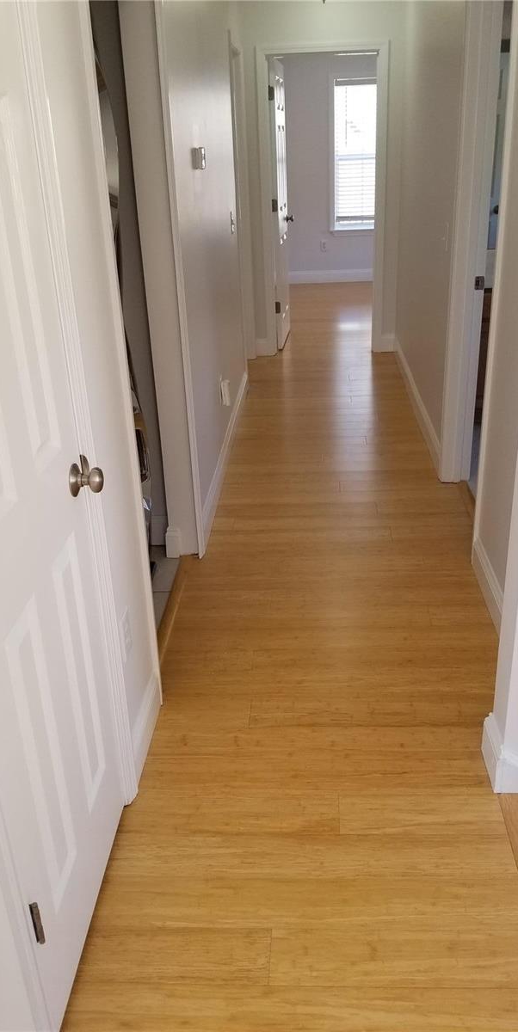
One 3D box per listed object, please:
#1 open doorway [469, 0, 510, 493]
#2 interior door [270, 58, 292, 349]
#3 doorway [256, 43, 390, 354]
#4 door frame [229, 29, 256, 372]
[{"bbox_3d":[0.901,-0.928,2.973,0.130,2.070,0.830,0,26,4],"label":"open doorway"},{"bbox_3d":[0.188,-2.420,6.119,0.037,2.030,0.760,3,26,9],"label":"interior door"},{"bbox_3d":[0.470,-2.253,5.701,0.890,2.100,0.130,0,26,4],"label":"doorway"},{"bbox_3d":[-0.127,-2.029,5.261,0.120,2.110,0.880,0,26,4],"label":"door frame"}]

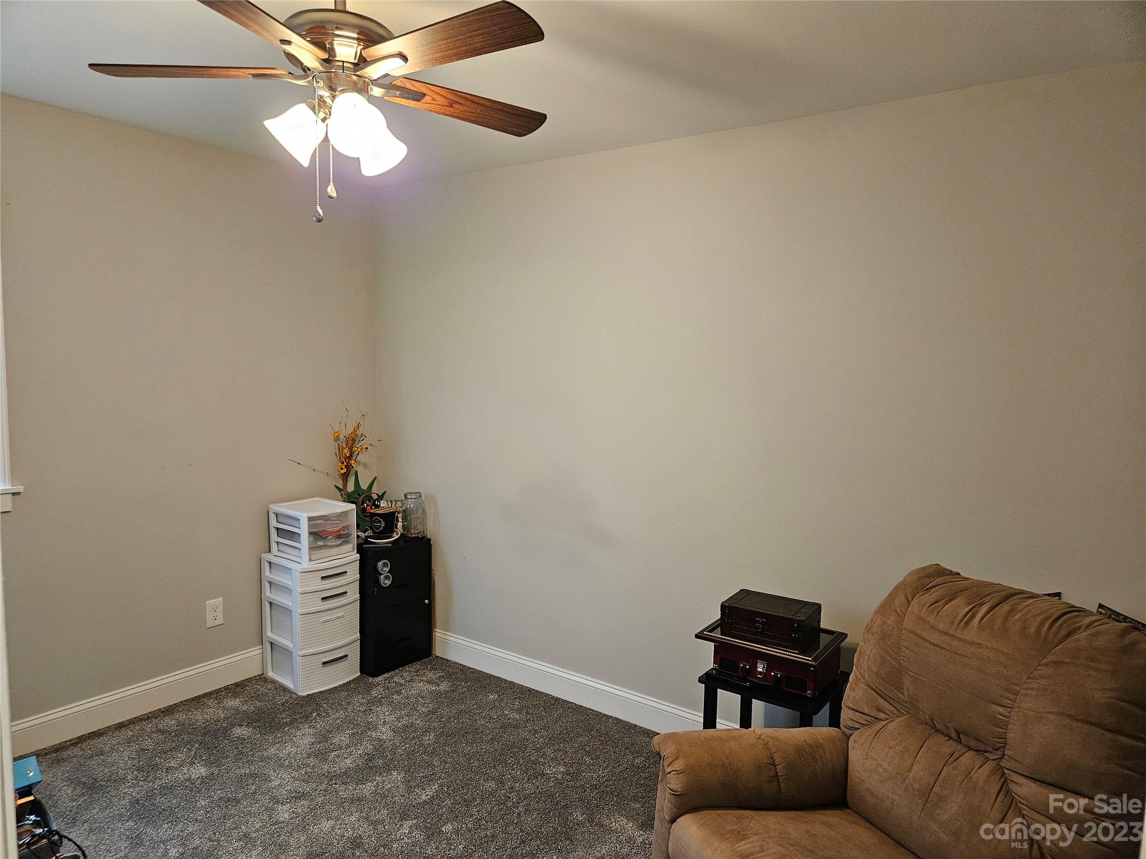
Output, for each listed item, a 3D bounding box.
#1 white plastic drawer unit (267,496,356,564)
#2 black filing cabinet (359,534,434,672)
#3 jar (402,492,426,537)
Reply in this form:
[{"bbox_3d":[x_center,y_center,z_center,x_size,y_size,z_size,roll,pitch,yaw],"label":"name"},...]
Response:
[{"bbox_3d":[-1.231,0.480,3.633,0.291,0.237,0.278,5,6,34],"label":"white plastic drawer unit"},{"bbox_3d":[-1.016,0.863,3.917,0.457,0.620,0.356,6,6,39],"label":"black filing cabinet"},{"bbox_3d":[-0.814,0.438,3.910,0.122,0.218,0.122,2,5,0],"label":"jar"}]

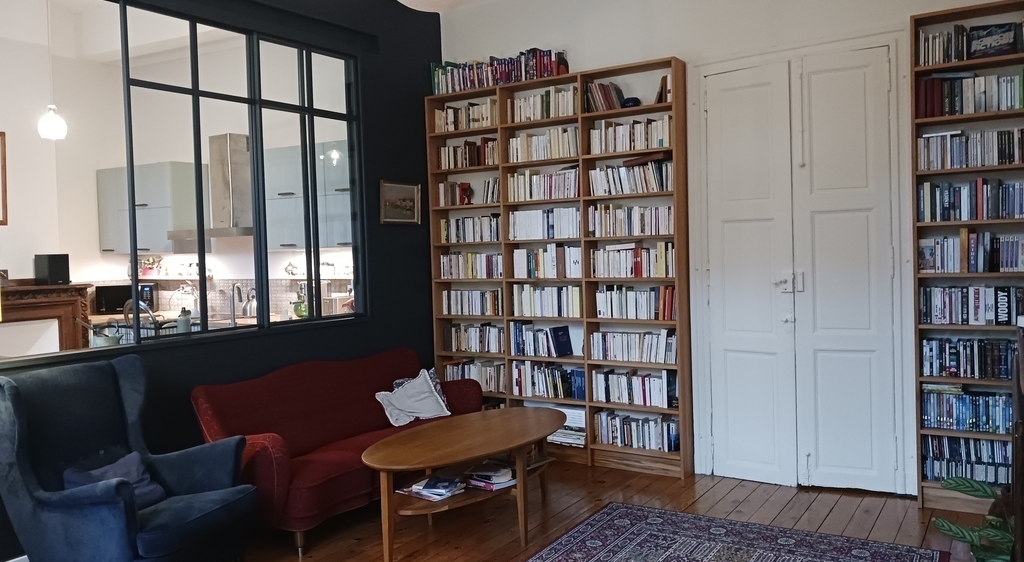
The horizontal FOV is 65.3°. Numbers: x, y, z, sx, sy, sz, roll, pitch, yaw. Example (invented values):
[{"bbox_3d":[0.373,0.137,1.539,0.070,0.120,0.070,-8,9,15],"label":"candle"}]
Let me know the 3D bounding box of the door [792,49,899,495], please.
[{"bbox_3d":[1.888,-0.041,4.559,0.535,2.490,0.050,0,2,34],"label":"door"}]

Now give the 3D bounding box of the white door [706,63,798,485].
[{"bbox_3d":[1.454,-0.037,4.856,0.520,2.490,0.050,0,2,34],"label":"white door"}]

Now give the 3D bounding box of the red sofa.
[{"bbox_3d":[-0.881,0.900,4.676,0.840,0.805,1.740,0,2,34],"label":"red sofa"}]

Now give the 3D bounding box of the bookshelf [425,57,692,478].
[{"bbox_3d":[0.266,-0.066,5.534,1.975,2.603,0.200,0,2,34],"label":"bookshelf"}]

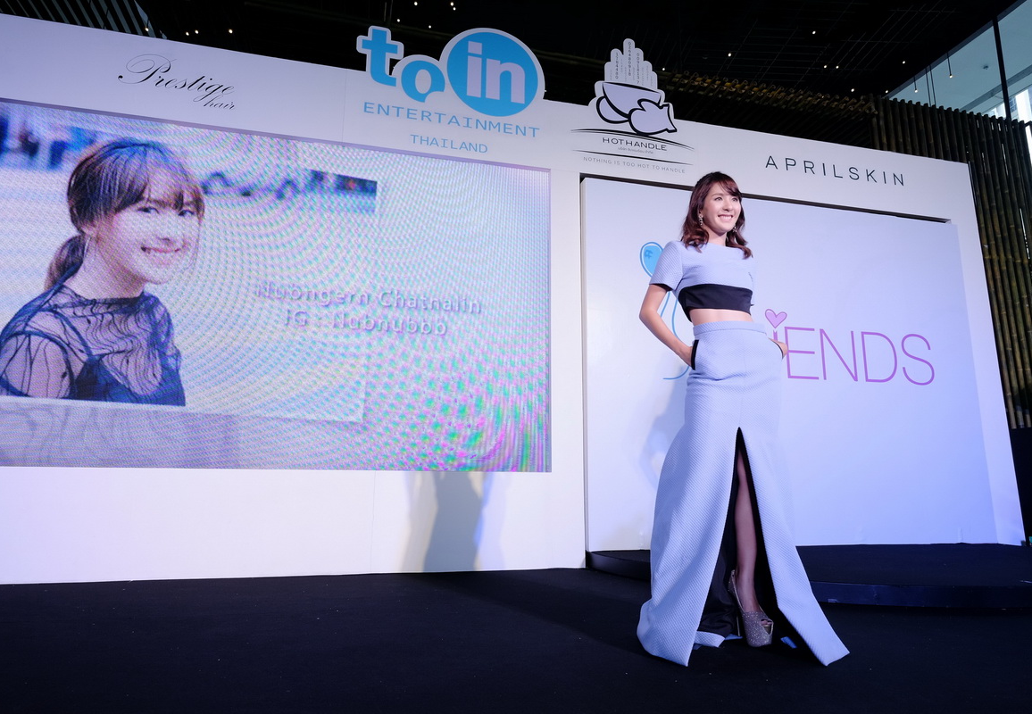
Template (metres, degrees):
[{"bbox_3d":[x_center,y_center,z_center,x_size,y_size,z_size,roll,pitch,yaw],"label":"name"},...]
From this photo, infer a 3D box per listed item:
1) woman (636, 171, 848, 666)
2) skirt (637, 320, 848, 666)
[{"bbox_3d":[0.769,0.110,2.156,0.620,1.745,0.460,2,-11,-7],"label":"woman"},{"bbox_3d":[0.766,0.409,2.100,0.620,1.135,0.460,1,-11,-3],"label":"skirt"}]

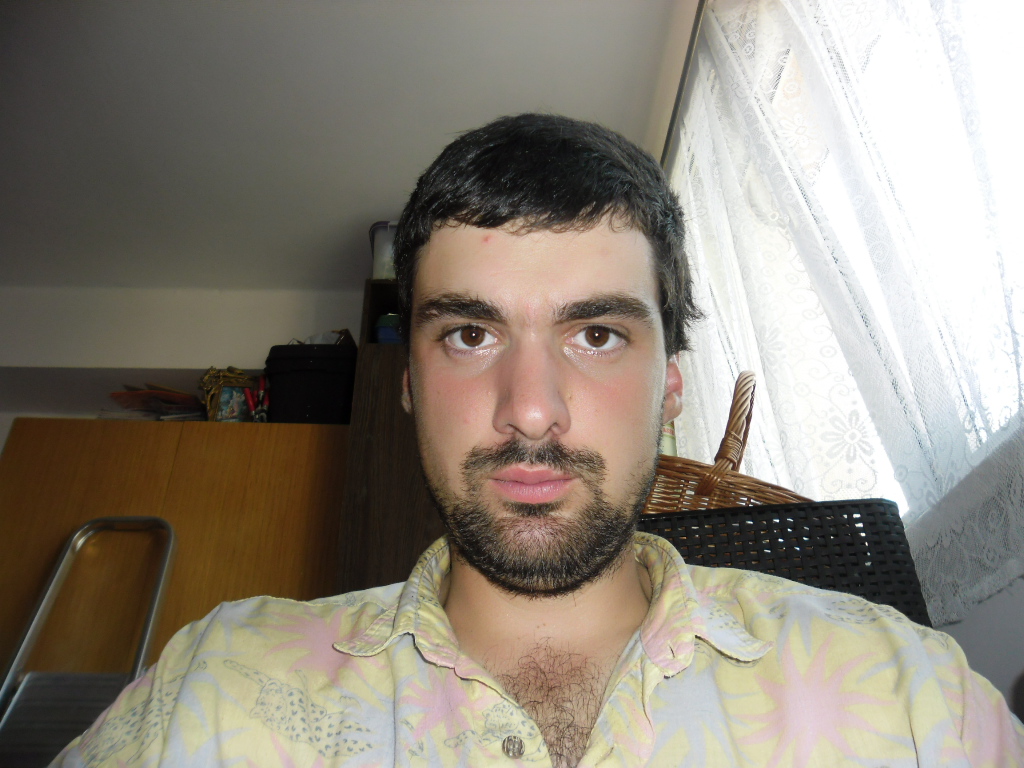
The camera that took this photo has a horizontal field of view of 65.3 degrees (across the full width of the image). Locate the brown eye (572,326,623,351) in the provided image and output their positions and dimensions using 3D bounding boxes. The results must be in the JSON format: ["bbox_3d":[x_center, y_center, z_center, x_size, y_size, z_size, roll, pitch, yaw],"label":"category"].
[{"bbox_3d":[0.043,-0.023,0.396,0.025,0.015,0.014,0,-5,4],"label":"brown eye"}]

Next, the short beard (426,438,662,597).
[{"bbox_3d":[0.015,0.068,0.420,0.129,0.085,0.072,0,-5,4],"label":"short beard"}]

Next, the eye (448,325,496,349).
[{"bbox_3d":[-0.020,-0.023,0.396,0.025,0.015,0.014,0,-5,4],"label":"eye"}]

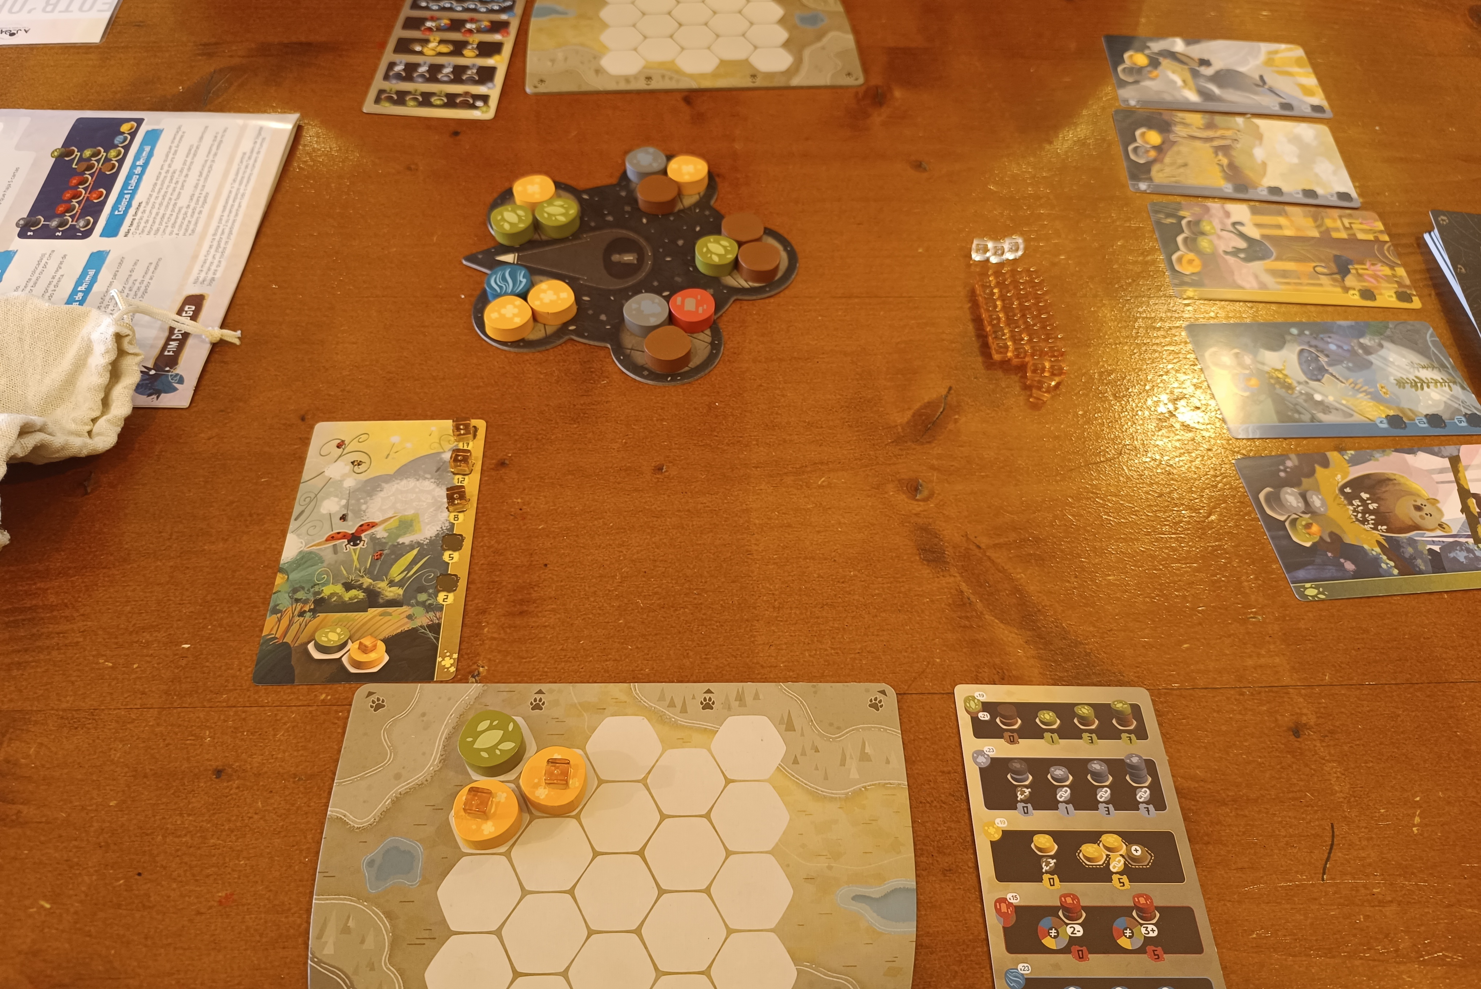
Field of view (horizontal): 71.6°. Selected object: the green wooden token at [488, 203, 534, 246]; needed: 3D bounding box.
[{"bbox_3d":[-0.110,-0.130,0.496,0.021,0.008,0.021,1,55,-2],"label":"green wooden token"}]

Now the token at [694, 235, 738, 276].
[{"bbox_3d":[-0.011,-0.114,0.488,0.020,0.008,0.020,1,55,-1],"label":"token"}]

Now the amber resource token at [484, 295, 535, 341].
[{"bbox_3d":[-0.104,-0.079,0.461,0.021,0.008,0.021,1,55,-2],"label":"amber resource token"}]

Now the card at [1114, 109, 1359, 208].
[{"bbox_3d":[0.266,-0.182,0.555,0.120,0.001,0.070,4,55,1],"label":"card"}]

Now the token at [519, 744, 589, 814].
[{"bbox_3d":[-0.062,0.095,0.340,0.020,0.009,0.020,1,55,-1],"label":"token"}]

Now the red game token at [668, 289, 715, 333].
[{"bbox_3d":[-0.022,-0.084,0.467,0.020,0.008,0.020,1,55,-1],"label":"red game token"}]

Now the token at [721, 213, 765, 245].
[{"bbox_3d":[0.001,-0.126,0.497,0.020,0.008,0.020,1,55,-1],"label":"token"}]

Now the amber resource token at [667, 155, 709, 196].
[{"bbox_3d":[-0.026,-0.162,0.521,0.020,0.008,0.020,1,55,-1],"label":"amber resource token"}]

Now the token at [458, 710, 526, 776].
[{"bbox_3d":[-0.084,0.084,0.348,0.021,0.008,0.021,1,55,-2],"label":"token"}]

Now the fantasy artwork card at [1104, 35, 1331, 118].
[{"bbox_3d":[0.276,-0.244,0.598,0.120,0.001,0.070,3,55,0],"label":"fantasy artwork card"}]

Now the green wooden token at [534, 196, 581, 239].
[{"bbox_3d":[-0.089,-0.134,0.499,0.020,0.008,0.020,1,55,-1],"label":"green wooden token"}]

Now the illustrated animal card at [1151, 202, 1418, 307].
[{"bbox_3d":[0.269,-0.120,0.511,0.120,0.001,0.070,2,55,-1],"label":"illustrated animal card"}]

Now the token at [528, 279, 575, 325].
[{"bbox_3d":[-0.085,-0.087,0.467,0.021,0.008,0.021,1,55,-2],"label":"token"}]

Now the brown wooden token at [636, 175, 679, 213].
[{"bbox_3d":[-0.041,-0.149,0.512,0.020,0.008,0.020,1,55,-1],"label":"brown wooden token"}]

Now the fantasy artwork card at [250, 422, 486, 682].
[{"bbox_3d":[-0.140,0.018,0.398,0.070,0.001,0.119,-1,55,-3],"label":"fantasy artwork card"}]

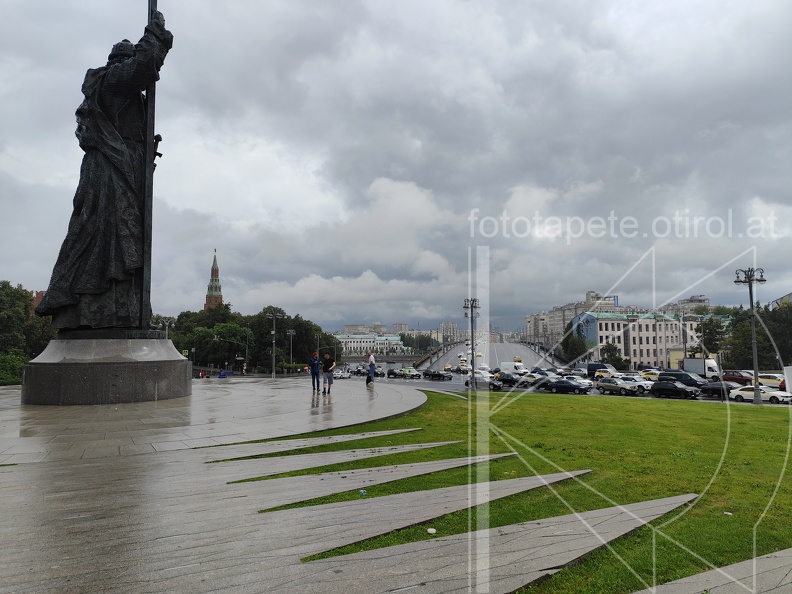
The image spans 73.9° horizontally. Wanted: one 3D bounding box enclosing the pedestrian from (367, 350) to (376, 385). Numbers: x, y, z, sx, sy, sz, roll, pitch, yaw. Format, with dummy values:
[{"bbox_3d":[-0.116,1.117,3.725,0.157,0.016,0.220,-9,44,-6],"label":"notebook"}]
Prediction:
[{"bbox_3d":[-1.278,3.741,27.784,0.450,1.740,0.520,-1,-5,6],"label":"pedestrian"}]

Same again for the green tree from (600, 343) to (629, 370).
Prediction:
[{"bbox_3d":[46.258,12.795,111.318,5.600,6.320,5.900,-1,-4,10],"label":"green tree"}]

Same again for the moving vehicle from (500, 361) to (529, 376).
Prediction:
[{"bbox_3d":[21.372,12.934,94.492,5.200,2.250,1.980,-4,-6,37],"label":"moving vehicle"}]

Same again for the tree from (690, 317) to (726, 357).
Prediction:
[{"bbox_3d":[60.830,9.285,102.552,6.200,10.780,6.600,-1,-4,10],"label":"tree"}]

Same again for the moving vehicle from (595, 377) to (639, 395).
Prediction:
[{"bbox_3d":[22.966,9.349,54.807,1.830,1.580,4.450,3,-6,-31],"label":"moving vehicle"}]

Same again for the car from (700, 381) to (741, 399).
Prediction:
[{"bbox_3d":[32.873,9.128,52.388,1.800,1.460,4.550,3,-6,-42],"label":"car"}]

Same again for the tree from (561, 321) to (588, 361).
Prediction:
[{"bbox_3d":[47.643,12.345,141.440,7.000,12.060,7.200,-1,-4,10],"label":"tree"}]

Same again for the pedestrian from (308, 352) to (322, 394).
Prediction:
[{"bbox_3d":[-3.550,3.291,23.205,0.560,1.750,0.400,2,-6,-30],"label":"pedestrian"}]

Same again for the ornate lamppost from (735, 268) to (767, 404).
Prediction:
[{"bbox_3d":[30.427,3.318,44.984,2.400,11.700,2.400,-1,-4,10],"label":"ornate lamppost"}]

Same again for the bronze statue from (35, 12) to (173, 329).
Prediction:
[{"bbox_3d":[-11.204,-5.005,20.294,3.100,12.500,3.800,-5,-7,43],"label":"bronze statue"}]

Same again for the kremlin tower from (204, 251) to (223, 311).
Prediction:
[{"bbox_3d":[-105.088,3.743,303.000,16.000,61.000,16.000,1,-5,-19],"label":"kremlin tower"}]

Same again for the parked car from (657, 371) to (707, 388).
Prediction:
[{"bbox_3d":[33.329,9.738,61.000,1.950,1.950,4.950,4,-6,-44],"label":"parked car"}]

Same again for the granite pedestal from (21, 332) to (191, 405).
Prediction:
[{"bbox_3d":[-10.584,2.668,19.645,5.300,2.400,5.500,-5,-7,43],"label":"granite pedestal"}]

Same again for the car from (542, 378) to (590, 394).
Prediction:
[{"bbox_3d":[19.074,9.908,58.247,4.500,1.460,1.780,-4,-6,40],"label":"car"}]

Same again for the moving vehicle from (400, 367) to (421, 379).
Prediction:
[{"bbox_3d":[2.306,11.416,79.320,1.760,1.600,4.100,2,-6,-30],"label":"moving vehicle"}]

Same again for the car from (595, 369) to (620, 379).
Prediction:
[{"bbox_3d":[30.228,11.057,74.500,4.300,1.530,1.780,-5,-6,42],"label":"car"}]

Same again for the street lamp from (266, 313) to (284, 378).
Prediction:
[{"bbox_3d":[-17.332,6.914,75.687,2.500,9.520,0.900,0,-5,0],"label":"street lamp"}]

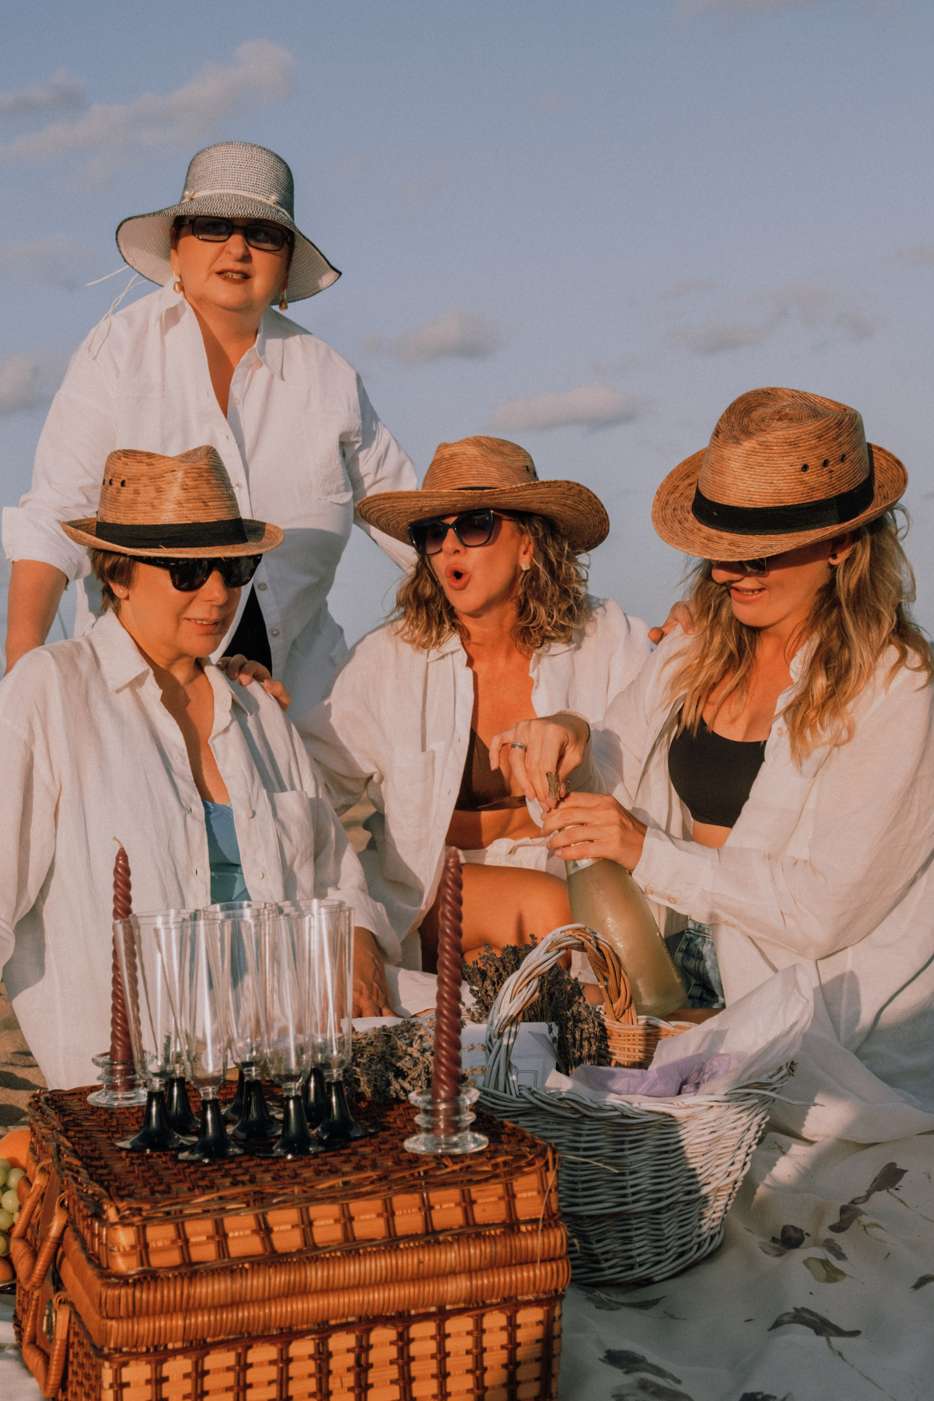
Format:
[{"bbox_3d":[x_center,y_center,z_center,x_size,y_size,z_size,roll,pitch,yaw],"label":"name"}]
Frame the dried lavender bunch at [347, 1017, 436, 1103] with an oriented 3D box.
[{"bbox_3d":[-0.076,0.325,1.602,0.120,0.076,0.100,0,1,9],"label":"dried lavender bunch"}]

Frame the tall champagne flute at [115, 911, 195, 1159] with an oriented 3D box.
[{"bbox_3d":[-0.258,0.274,1.415,0.066,0.183,0.066,-1,1,0],"label":"tall champagne flute"}]

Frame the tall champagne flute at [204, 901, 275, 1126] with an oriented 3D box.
[{"bbox_3d":[-0.192,0.272,1.502,0.066,0.183,0.066,-3,1,0],"label":"tall champagne flute"}]

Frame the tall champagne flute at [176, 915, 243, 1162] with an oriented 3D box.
[{"bbox_3d":[-0.214,0.274,1.392,0.066,0.183,0.066,-4,1,0],"label":"tall champagne flute"}]

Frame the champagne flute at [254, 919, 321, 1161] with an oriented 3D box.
[{"bbox_3d":[-0.146,0.274,1.399,0.066,0.183,0.066,-4,1,0],"label":"champagne flute"}]

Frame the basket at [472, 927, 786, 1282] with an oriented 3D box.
[{"bbox_3d":[0.142,0.390,1.750,0.380,0.310,0.360,0,1,24],"label":"basket"}]

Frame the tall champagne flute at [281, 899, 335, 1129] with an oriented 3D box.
[{"bbox_3d":[-0.134,0.272,1.506,0.066,0.183,0.066,-1,1,0],"label":"tall champagne flute"}]

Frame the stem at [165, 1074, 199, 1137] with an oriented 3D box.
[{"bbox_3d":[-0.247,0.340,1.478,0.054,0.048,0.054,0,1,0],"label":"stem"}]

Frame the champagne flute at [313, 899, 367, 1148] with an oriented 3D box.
[{"bbox_3d":[-0.114,0.274,1.445,0.066,0.183,0.066,-4,1,0],"label":"champagne flute"}]

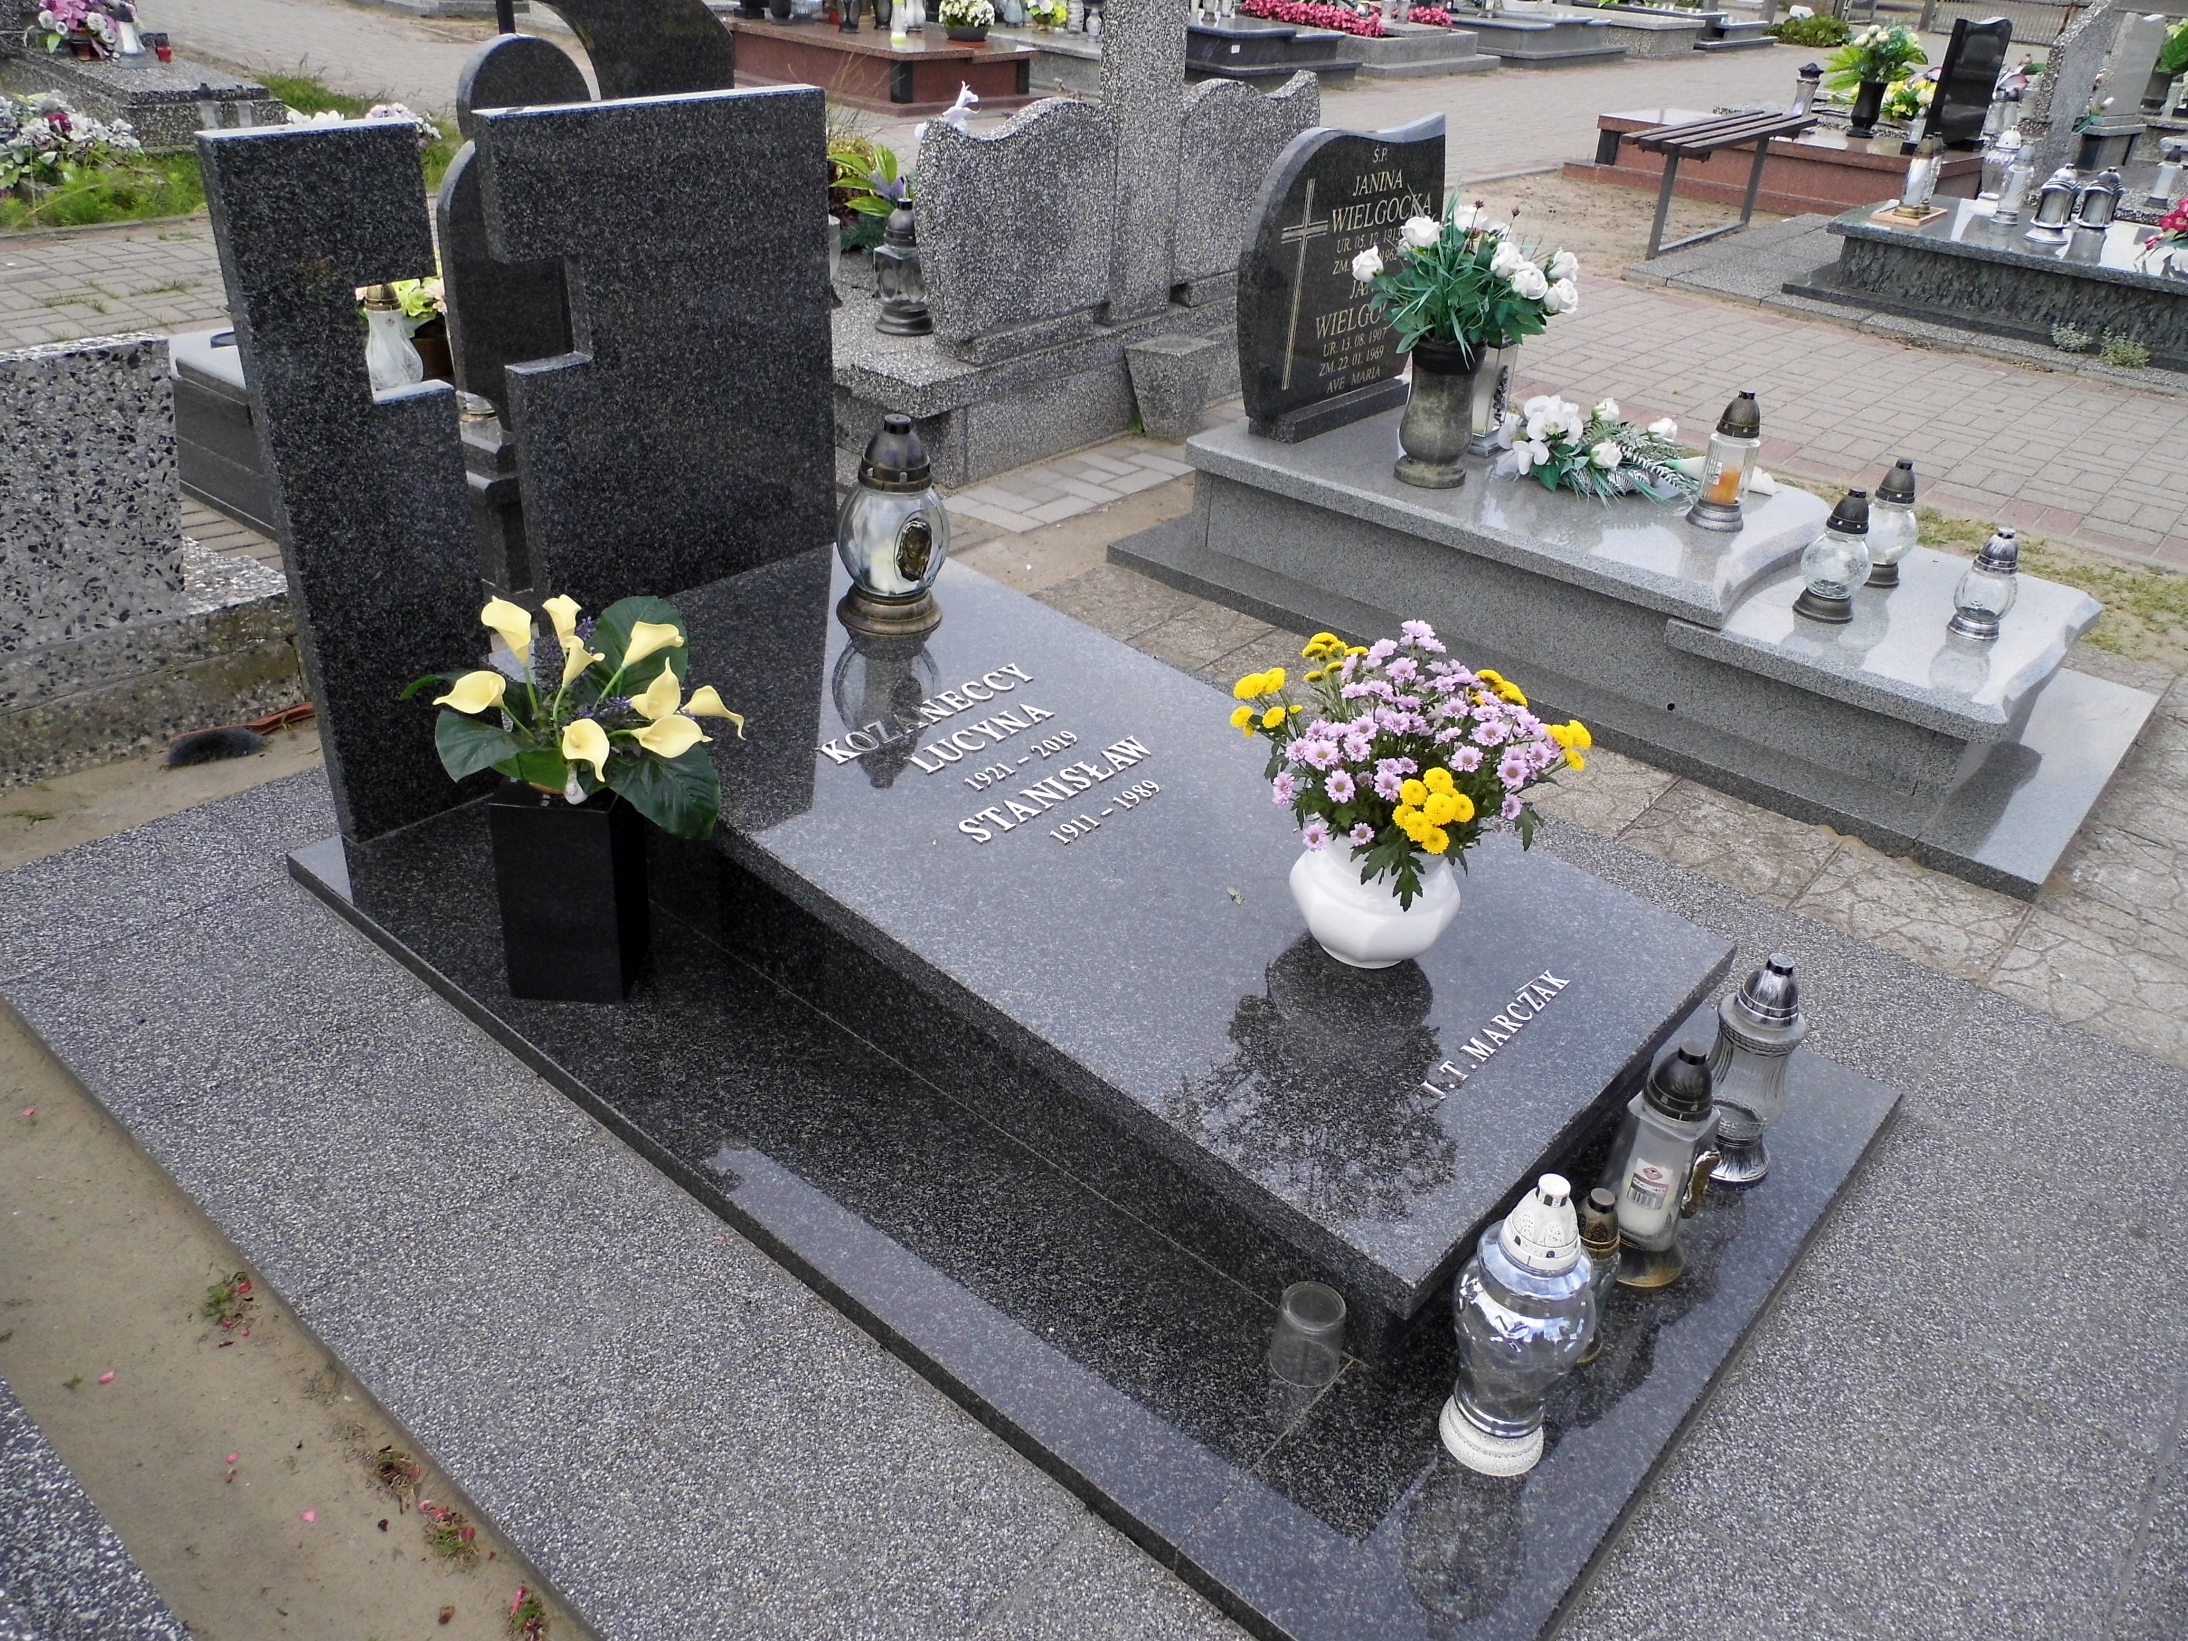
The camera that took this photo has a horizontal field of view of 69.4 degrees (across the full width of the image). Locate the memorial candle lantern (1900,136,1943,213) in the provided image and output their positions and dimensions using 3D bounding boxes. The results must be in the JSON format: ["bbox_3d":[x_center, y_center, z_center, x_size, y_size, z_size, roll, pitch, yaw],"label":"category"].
[{"bbox_3d":[3.411,-2.640,6.491,0.125,0.295,0.125,26,37,32],"label":"memorial candle lantern"}]

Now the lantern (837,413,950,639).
[{"bbox_3d":[-0.322,-0.480,2.479,0.178,0.328,0.178,3,31,-2],"label":"lantern"}]

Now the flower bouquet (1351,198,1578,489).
[{"bbox_3d":[0.784,-1.019,3.401,0.450,0.570,0.450,26,37,32],"label":"flower bouquet"}]

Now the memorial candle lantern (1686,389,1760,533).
[{"bbox_3d":[1.301,-0.736,3.217,0.120,0.270,0.120,15,33,18],"label":"memorial candle lantern"}]

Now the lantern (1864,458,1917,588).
[{"bbox_3d":[1.584,-0.597,3.142,0.130,0.240,0.130,18,34,23],"label":"lantern"}]

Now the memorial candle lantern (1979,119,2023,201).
[{"bbox_3d":[4.064,-2.936,7.072,0.145,0.310,0.145,26,37,32],"label":"memorial candle lantern"}]

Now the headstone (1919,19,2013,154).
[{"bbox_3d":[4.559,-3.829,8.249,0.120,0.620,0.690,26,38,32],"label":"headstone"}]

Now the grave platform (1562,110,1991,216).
[{"bbox_3d":[3.727,-3.560,8.582,1.920,0.330,1.120,25,37,31],"label":"grave platform"}]

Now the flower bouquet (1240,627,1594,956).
[{"bbox_3d":[0.348,-0.022,1.839,0.400,0.430,0.370,10,32,11],"label":"flower bouquet"}]

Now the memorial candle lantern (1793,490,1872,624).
[{"bbox_3d":[1.409,-0.502,2.968,0.132,0.240,0.132,18,34,22],"label":"memorial candle lantern"}]

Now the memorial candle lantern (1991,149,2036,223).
[{"bbox_3d":[3.850,-2.647,6.589,0.118,0.290,0.118,19,34,23],"label":"memorial candle lantern"}]

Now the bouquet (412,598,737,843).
[{"bbox_3d":[-0.645,-0.135,1.986,0.400,0.315,0.320,-8,33,-18],"label":"bouquet"}]

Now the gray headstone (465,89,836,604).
[{"bbox_3d":[-0.671,-0.749,2.564,0.057,0.775,0.595,26,37,32],"label":"gray headstone"}]

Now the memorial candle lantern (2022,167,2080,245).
[{"bbox_3d":[3.883,-2.507,6.389,0.160,0.260,0.160,19,34,24],"label":"memorial candle lantern"}]

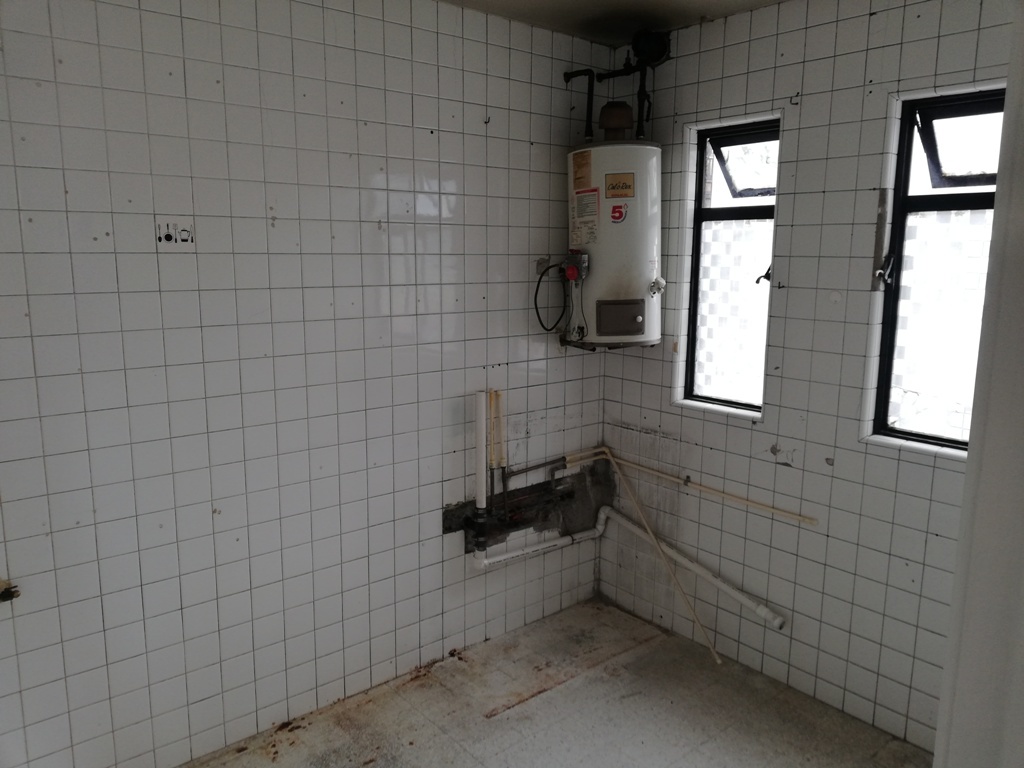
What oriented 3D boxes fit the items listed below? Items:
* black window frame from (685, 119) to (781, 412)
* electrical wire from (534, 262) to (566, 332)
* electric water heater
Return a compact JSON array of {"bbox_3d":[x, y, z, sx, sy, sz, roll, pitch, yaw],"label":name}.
[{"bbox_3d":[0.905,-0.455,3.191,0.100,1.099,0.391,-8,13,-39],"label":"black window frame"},{"bbox_3d":[0.158,-0.355,3.280,0.145,0.289,0.060,-8,13,-39],"label":"electrical wire"},{"bbox_3d":[0.419,-0.565,3.270,0.395,0.790,0.390,0,10,0],"label":"electric water heater"}]

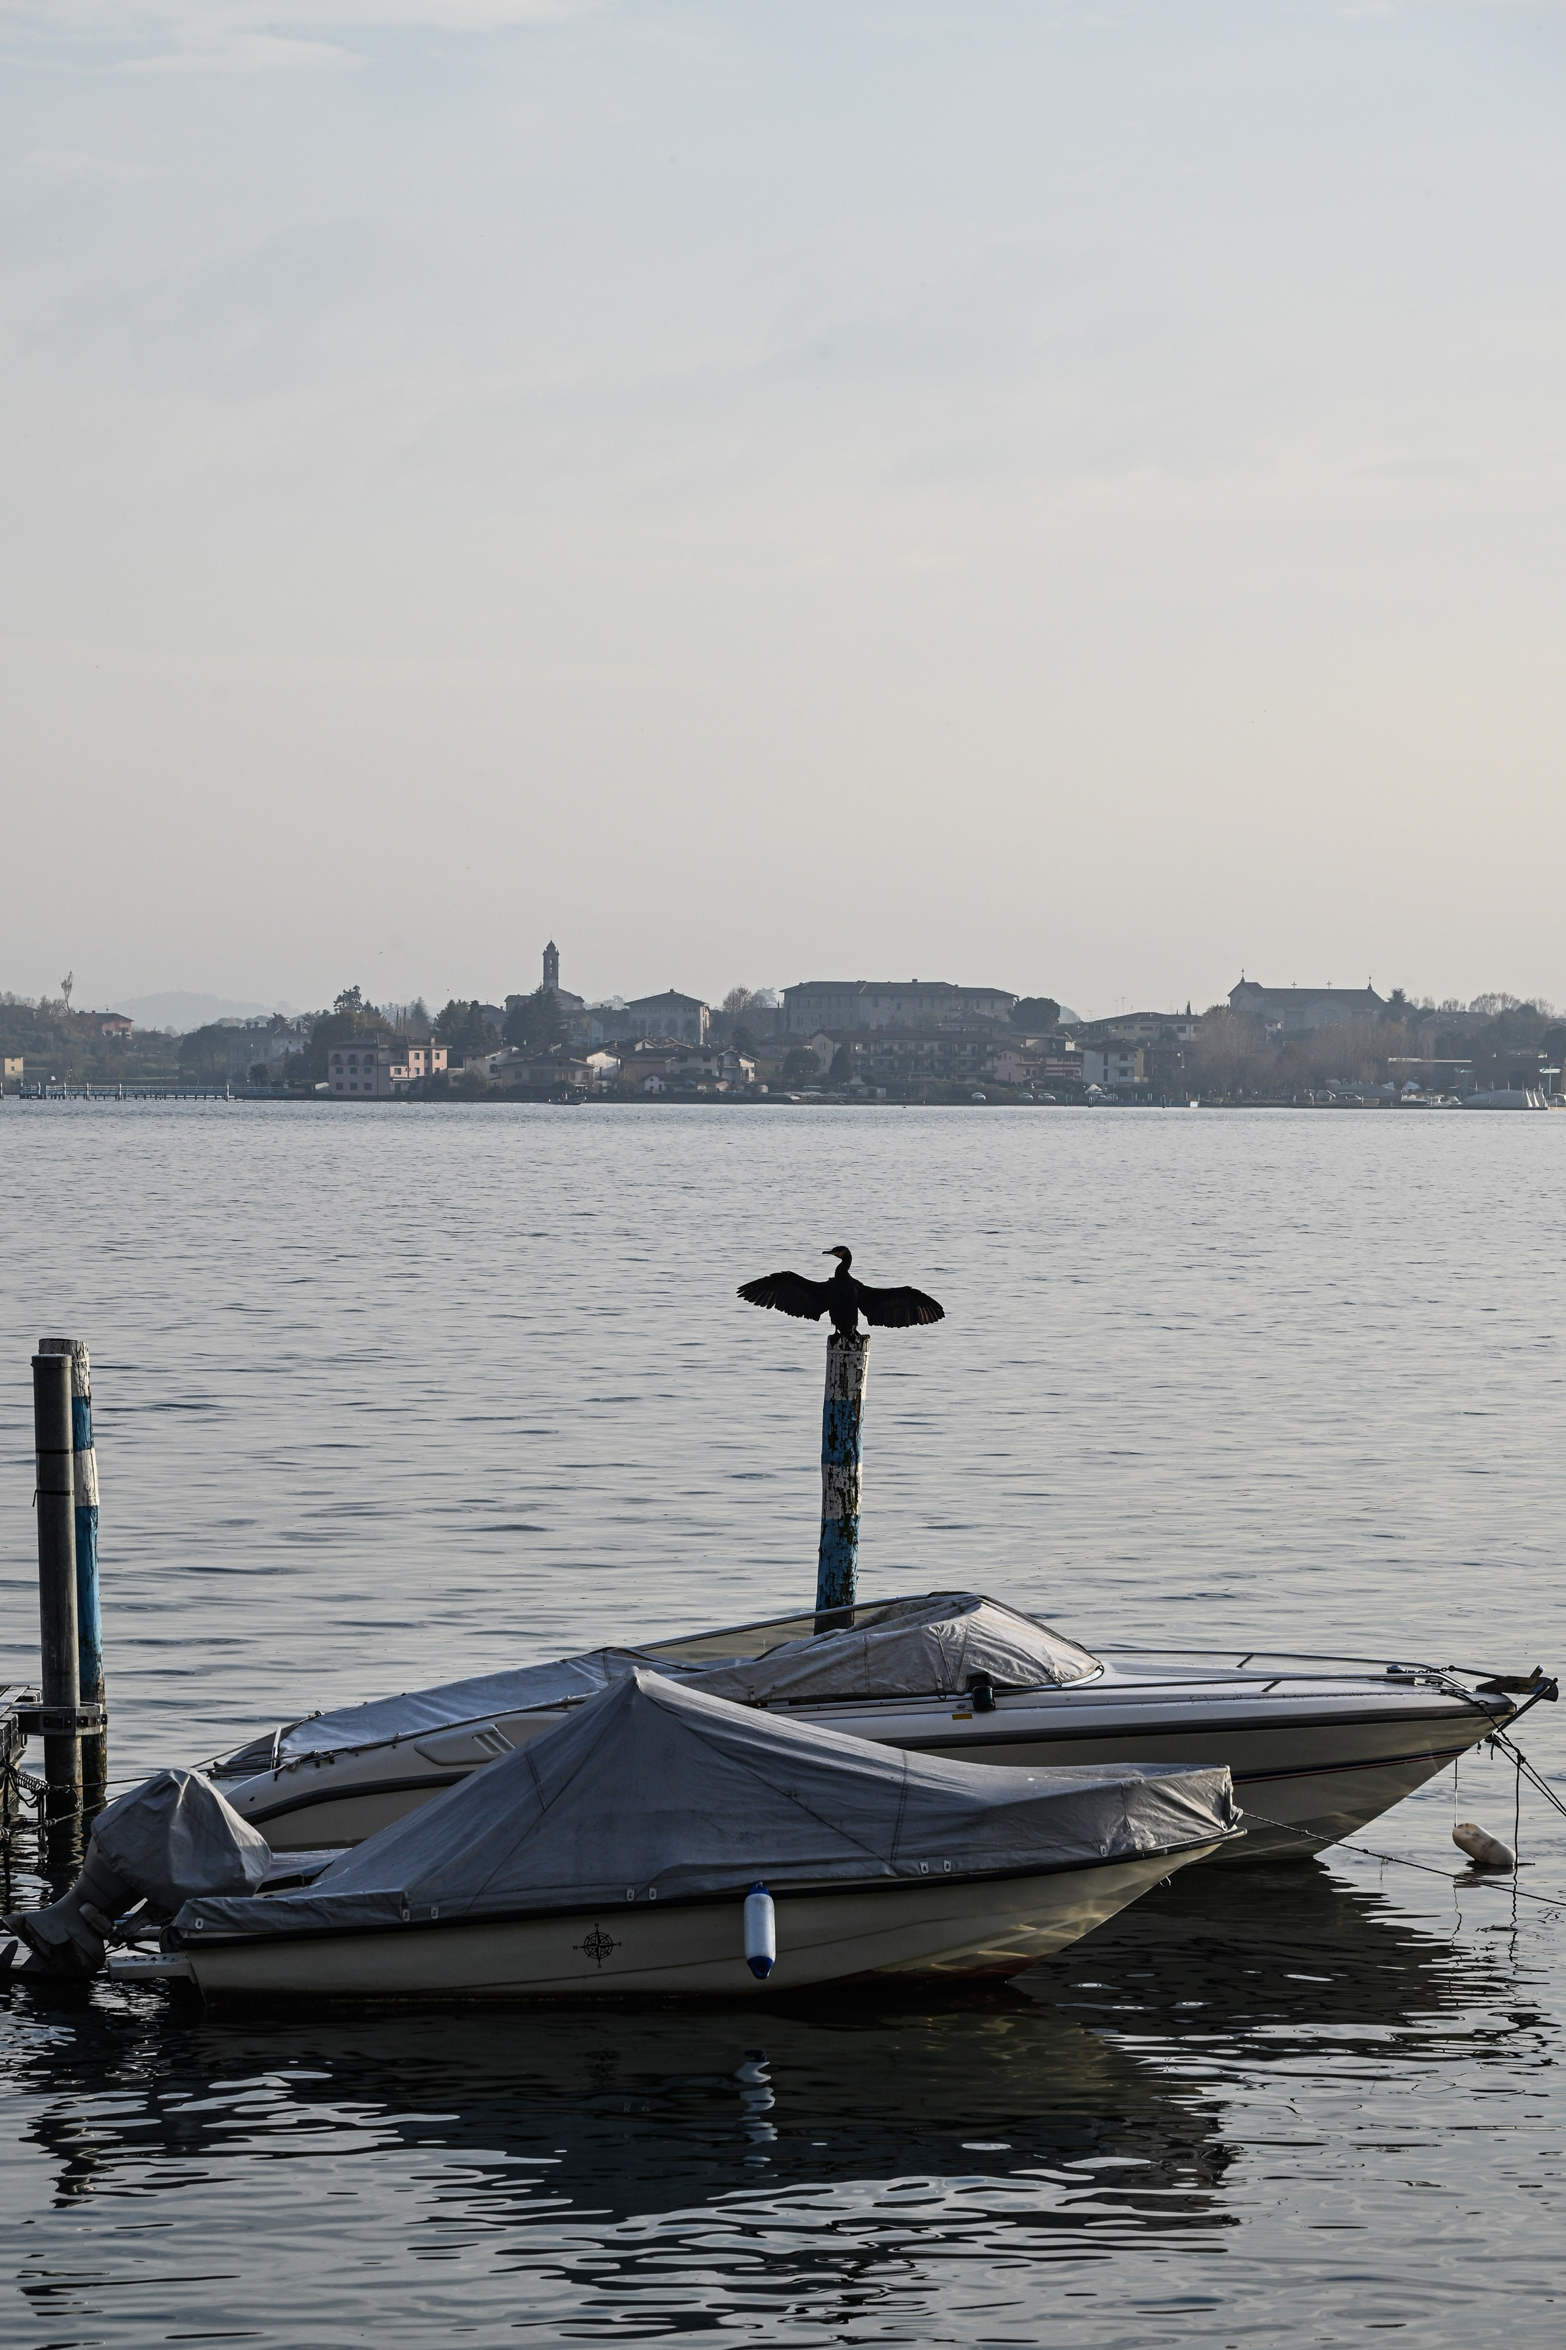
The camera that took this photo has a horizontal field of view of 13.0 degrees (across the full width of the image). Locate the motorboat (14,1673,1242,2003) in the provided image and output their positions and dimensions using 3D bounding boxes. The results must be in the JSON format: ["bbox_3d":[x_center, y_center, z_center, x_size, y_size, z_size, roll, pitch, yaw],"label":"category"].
[{"bbox_3d":[-0.700,3.090,32.300,5.800,1.500,1.950,0,1,-4],"label":"motorboat"}]

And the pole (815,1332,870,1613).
[{"bbox_3d":[0.342,2.320,41.200,0.243,2.700,0.243,3,1,0],"label":"pole"}]

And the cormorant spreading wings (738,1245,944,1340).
[{"bbox_3d":[0.348,0.706,41.100,1.240,0.560,0.380,0,1,6],"label":"cormorant spreading wings"}]

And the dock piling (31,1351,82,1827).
[{"bbox_3d":[-4.100,2.350,38.700,0.220,2.700,0.220,-1,1,0],"label":"dock piling"}]

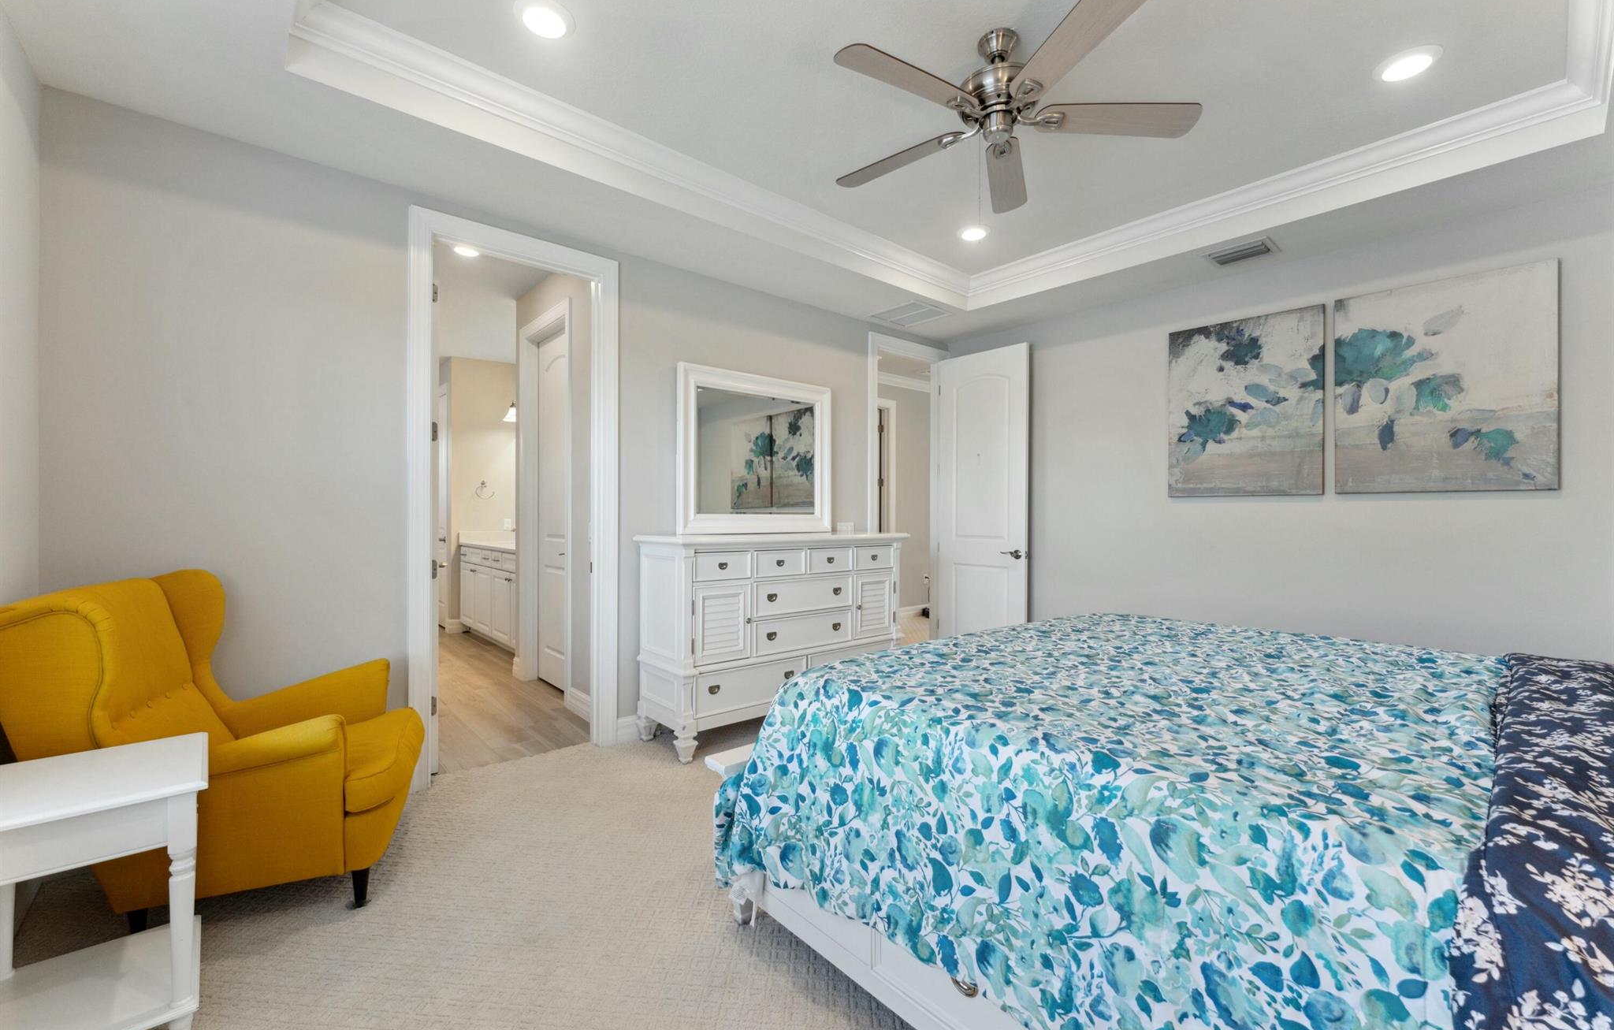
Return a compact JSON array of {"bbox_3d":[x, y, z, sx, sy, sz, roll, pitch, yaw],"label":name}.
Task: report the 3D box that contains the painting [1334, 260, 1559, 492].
[{"bbox_3d":[3.005,-0.609,2.997,0.037,1.000,0.749,0,0,-40],"label":"painting"}]

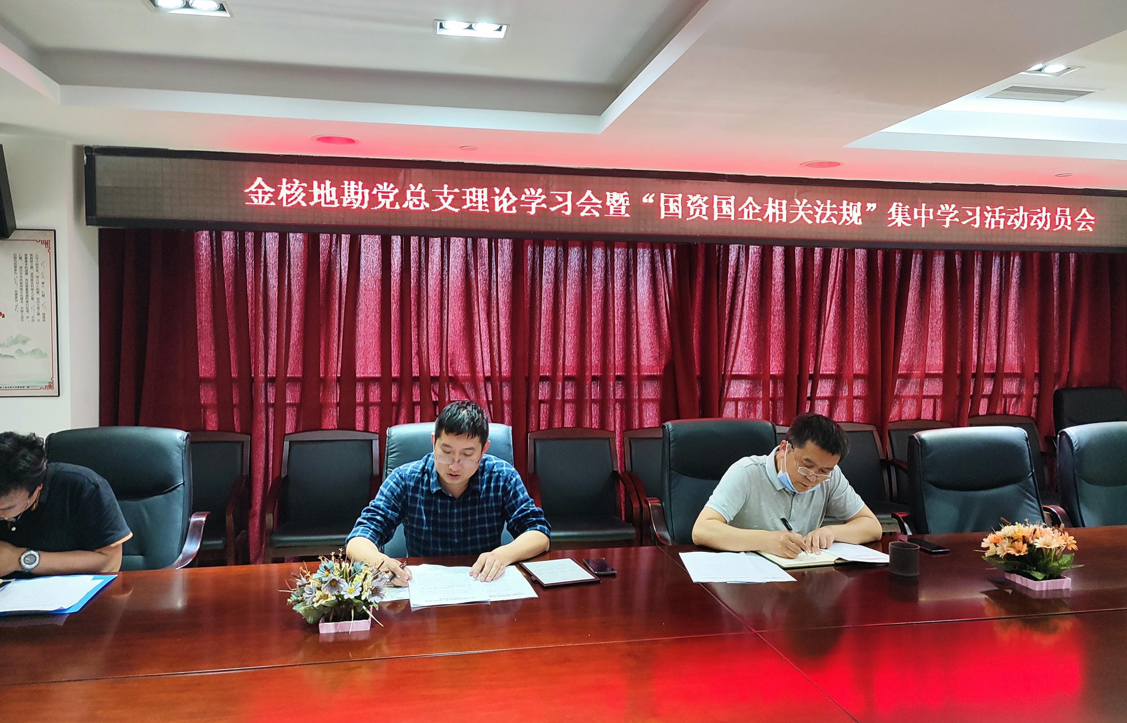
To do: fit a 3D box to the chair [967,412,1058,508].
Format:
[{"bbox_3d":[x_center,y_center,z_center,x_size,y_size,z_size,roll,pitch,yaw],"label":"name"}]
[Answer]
[{"bbox_3d":[2.823,0.819,4.915,0.550,0.920,0.570,0,3,-11],"label":"chair"}]

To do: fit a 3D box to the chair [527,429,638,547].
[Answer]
[{"bbox_3d":[0.082,0.841,4.373,0.550,0.920,0.570,0,2,-11],"label":"chair"}]

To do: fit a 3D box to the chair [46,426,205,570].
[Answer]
[{"bbox_3d":[-1.672,0.811,2.886,0.670,1.090,0.710,0,3,-11],"label":"chair"}]

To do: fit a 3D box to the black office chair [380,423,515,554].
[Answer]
[{"bbox_3d":[-0.426,0.809,3.143,0.670,1.080,0.680,0,2,-11],"label":"black office chair"}]

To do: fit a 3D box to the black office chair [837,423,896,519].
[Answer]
[{"bbox_3d":[1.722,0.837,4.702,0.550,0.920,0.570,0,3,-11],"label":"black office chair"}]

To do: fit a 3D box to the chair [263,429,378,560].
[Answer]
[{"bbox_3d":[-1.196,0.843,4.138,0.550,0.920,0.570,0,3,-11],"label":"chair"}]

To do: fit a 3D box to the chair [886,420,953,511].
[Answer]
[{"bbox_3d":[2.253,0.834,4.838,0.550,0.925,0.570,0,2,-11],"label":"chair"}]

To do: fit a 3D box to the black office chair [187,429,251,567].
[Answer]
[{"bbox_3d":[-1.847,0.845,4.011,0.550,0.920,0.570,0,3,-11],"label":"black office chair"}]

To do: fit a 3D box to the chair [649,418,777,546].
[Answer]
[{"bbox_3d":[0.747,0.808,3.368,0.670,1.080,0.680,0,2,-9],"label":"chair"}]

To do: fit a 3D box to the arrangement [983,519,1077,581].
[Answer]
[{"bbox_3d":[1.350,0.556,2.341,0.220,0.170,0.190,0,2,-11],"label":"arrangement"}]

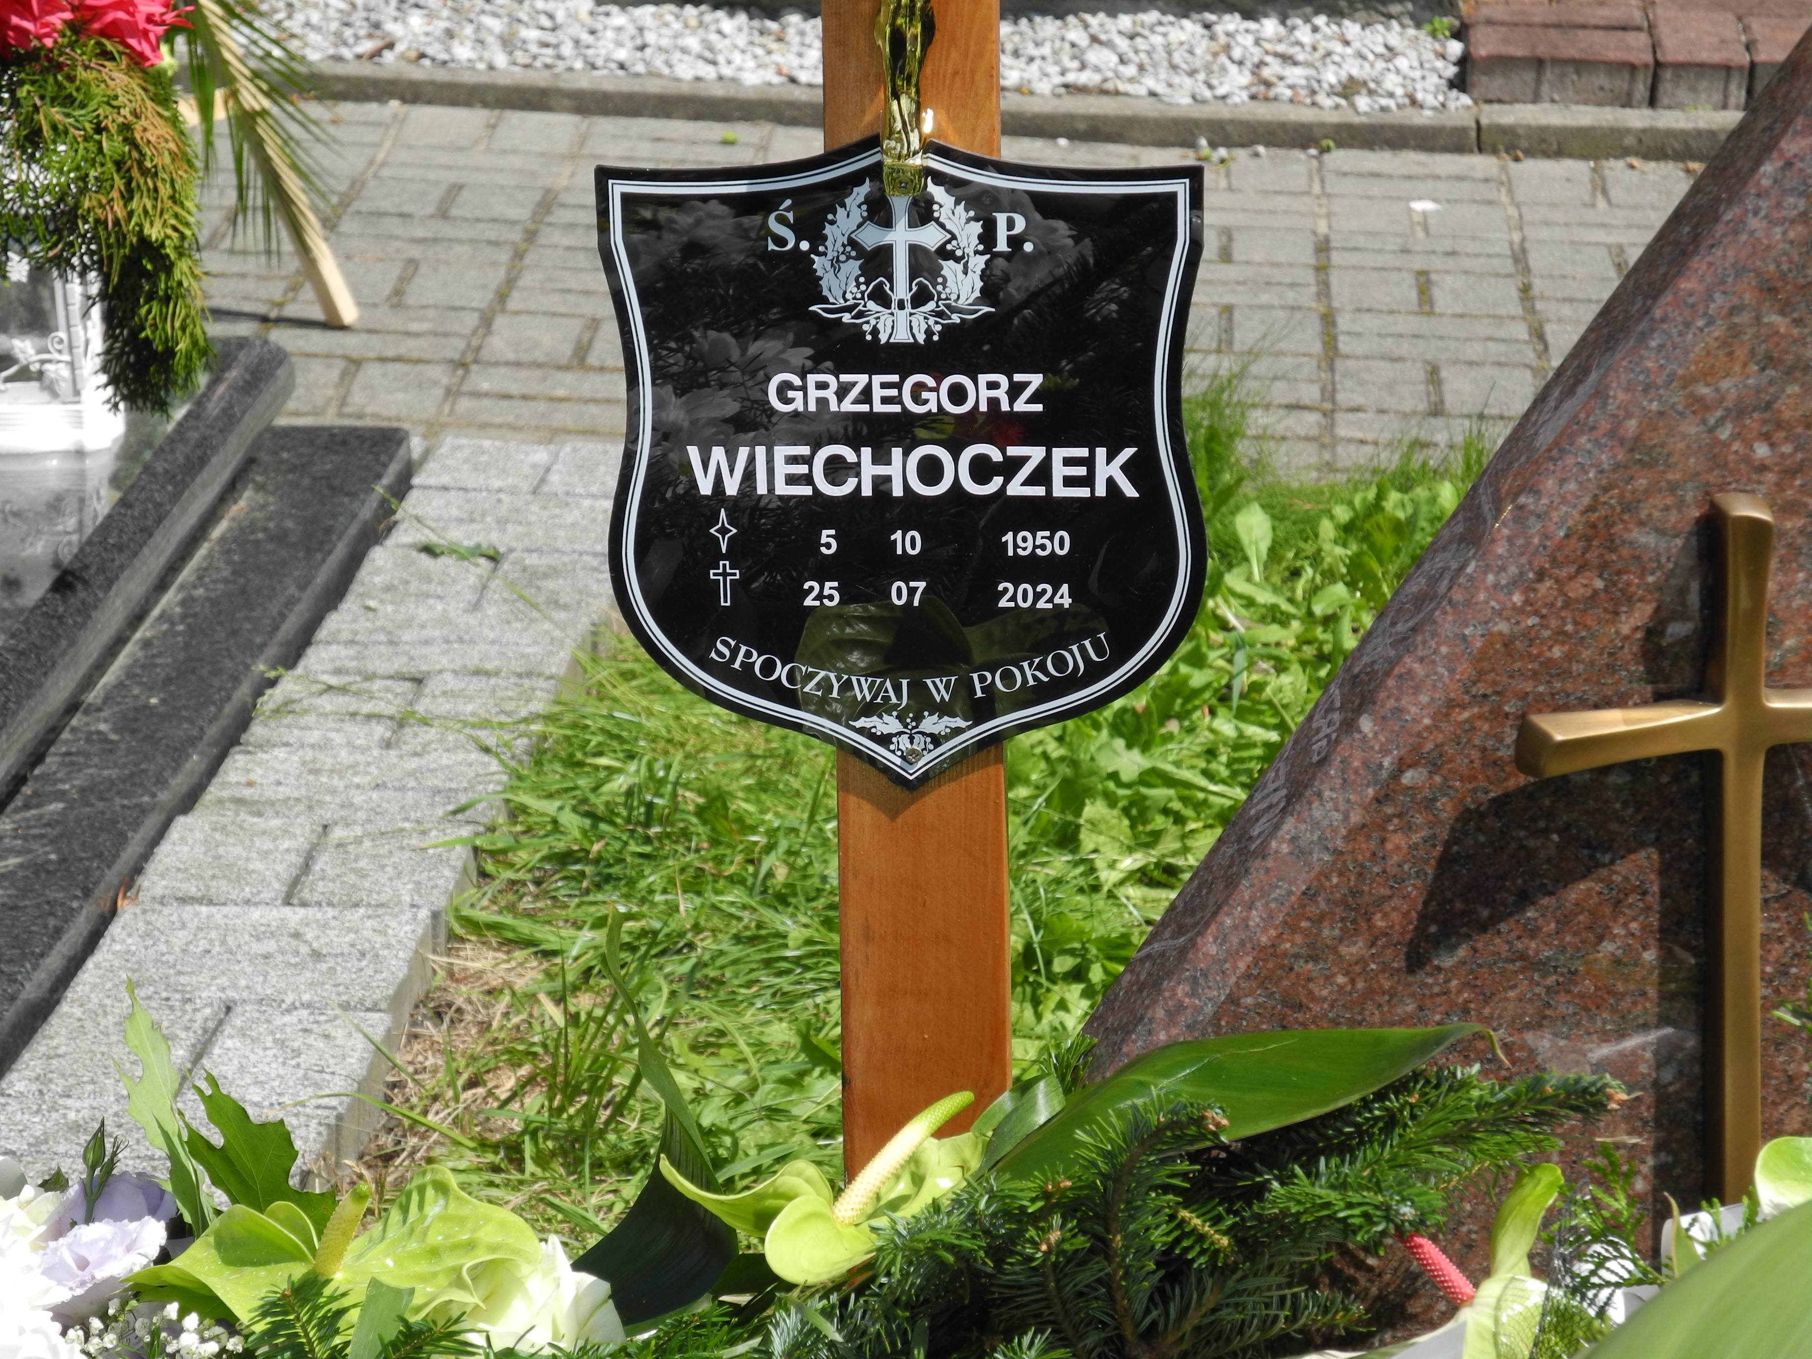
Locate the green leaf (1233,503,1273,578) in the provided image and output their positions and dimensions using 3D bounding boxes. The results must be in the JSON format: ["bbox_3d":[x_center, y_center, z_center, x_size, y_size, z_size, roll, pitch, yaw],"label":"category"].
[{"bbox_3d":[0.296,-0.119,6.020,0.033,0.069,0.020,-2,7,0],"label":"green leaf"}]

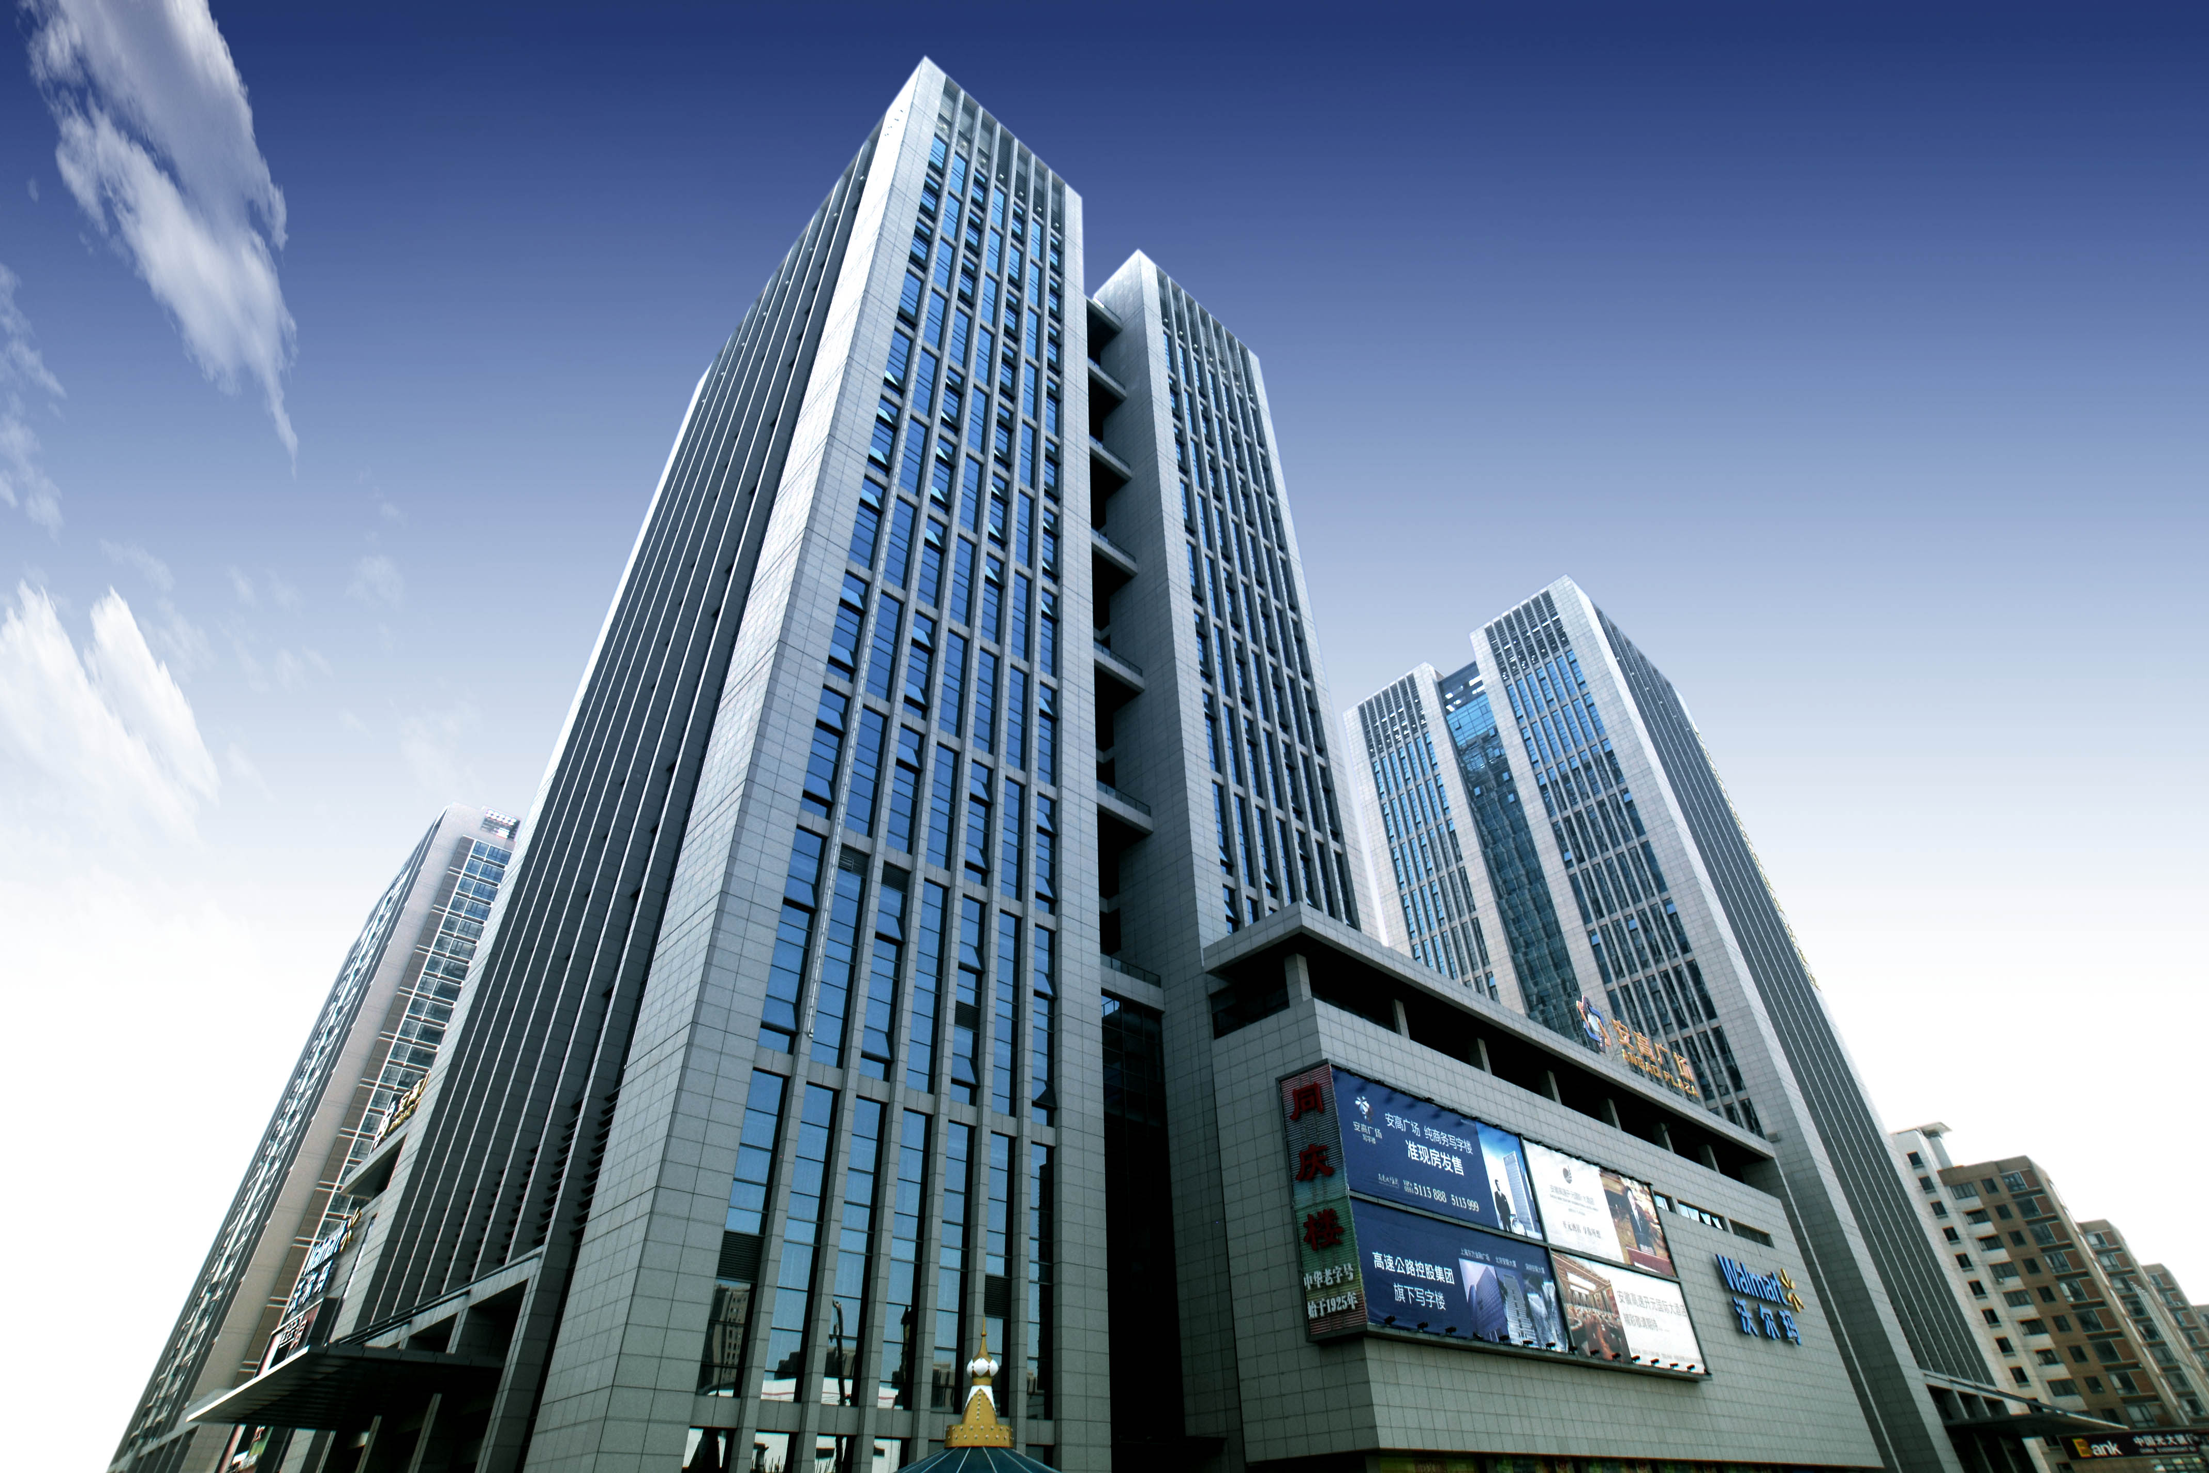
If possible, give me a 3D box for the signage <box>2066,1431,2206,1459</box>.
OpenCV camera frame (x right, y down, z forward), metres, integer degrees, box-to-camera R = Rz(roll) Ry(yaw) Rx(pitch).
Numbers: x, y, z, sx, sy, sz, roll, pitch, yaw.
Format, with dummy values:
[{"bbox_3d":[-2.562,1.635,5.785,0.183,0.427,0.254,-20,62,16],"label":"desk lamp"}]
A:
[{"bbox_3d":[105.470,72.620,100.840,0.300,1.930,11.500,30,-48,-33],"label":"signage"}]

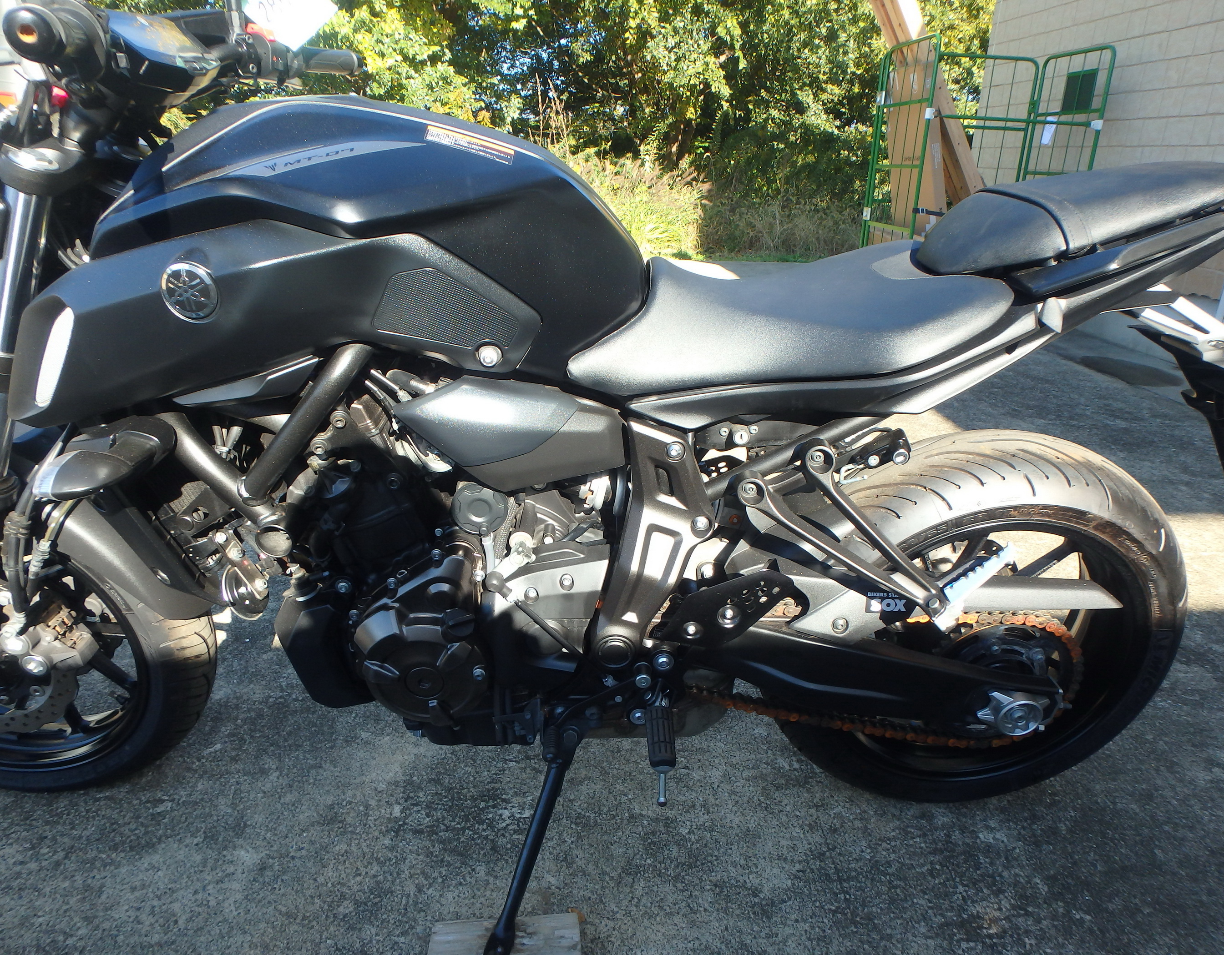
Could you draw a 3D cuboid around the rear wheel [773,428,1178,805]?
[{"bbox_3d":[0.529,0.227,1.172,0.626,0.626,0.183,0,26,-2],"label":"rear wheel"}]

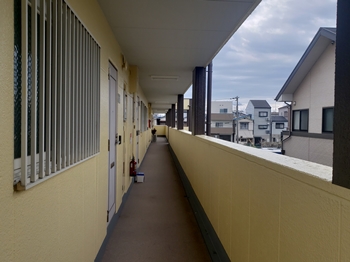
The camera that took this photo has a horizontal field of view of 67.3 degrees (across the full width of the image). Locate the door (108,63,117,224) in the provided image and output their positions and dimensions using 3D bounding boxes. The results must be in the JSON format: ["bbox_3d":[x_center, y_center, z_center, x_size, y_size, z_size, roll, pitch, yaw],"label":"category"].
[{"bbox_3d":[-0.831,0.173,3.424,0.070,2.000,0.740,1,1,-3],"label":"door"}]

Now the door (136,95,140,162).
[{"bbox_3d":[-1.049,0.072,7.226,0.070,2.000,0.750,1,1,-3],"label":"door"}]

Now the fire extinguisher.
[{"bbox_3d":[-0.855,0.732,5.431,0.140,0.430,0.160,1,1,-3],"label":"fire extinguisher"}]

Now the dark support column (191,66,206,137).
[{"bbox_3d":[0.489,-0.585,5.403,0.210,1.360,0.430,1,1,-3],"label":"dark support column"}]

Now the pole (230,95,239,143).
[{"bbox_3d":[10.929,-1.536,47.678,1.500,9.500,0.500,1,1,-3],"label":"pole"}]

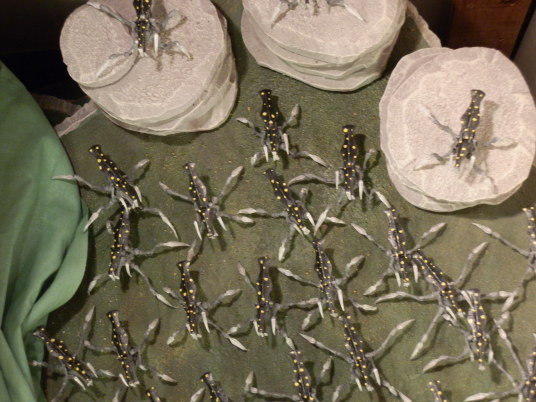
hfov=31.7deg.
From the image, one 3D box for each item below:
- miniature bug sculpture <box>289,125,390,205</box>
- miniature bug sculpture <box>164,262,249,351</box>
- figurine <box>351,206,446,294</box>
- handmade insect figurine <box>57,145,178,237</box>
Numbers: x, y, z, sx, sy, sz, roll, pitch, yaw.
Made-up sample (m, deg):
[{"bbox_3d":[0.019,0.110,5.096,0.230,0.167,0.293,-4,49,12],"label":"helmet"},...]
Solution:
[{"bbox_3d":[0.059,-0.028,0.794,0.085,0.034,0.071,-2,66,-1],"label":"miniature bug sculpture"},{"bbox_3d":[-0.051,0.085,0.744,0.065,0.034,0.075,-11,66,-5],"label":"miniature bug sculpture"},{"bbox_3d":[0.112,0.037,0.765,0.081,0.034,0.066,-10,66,-5],"label":"figurine"},{"bbox_3d":[-0.122,-0.003,0.783,0.080,0.034,0.110,-34,70,-14],"label":"handmade insect figurine"}]

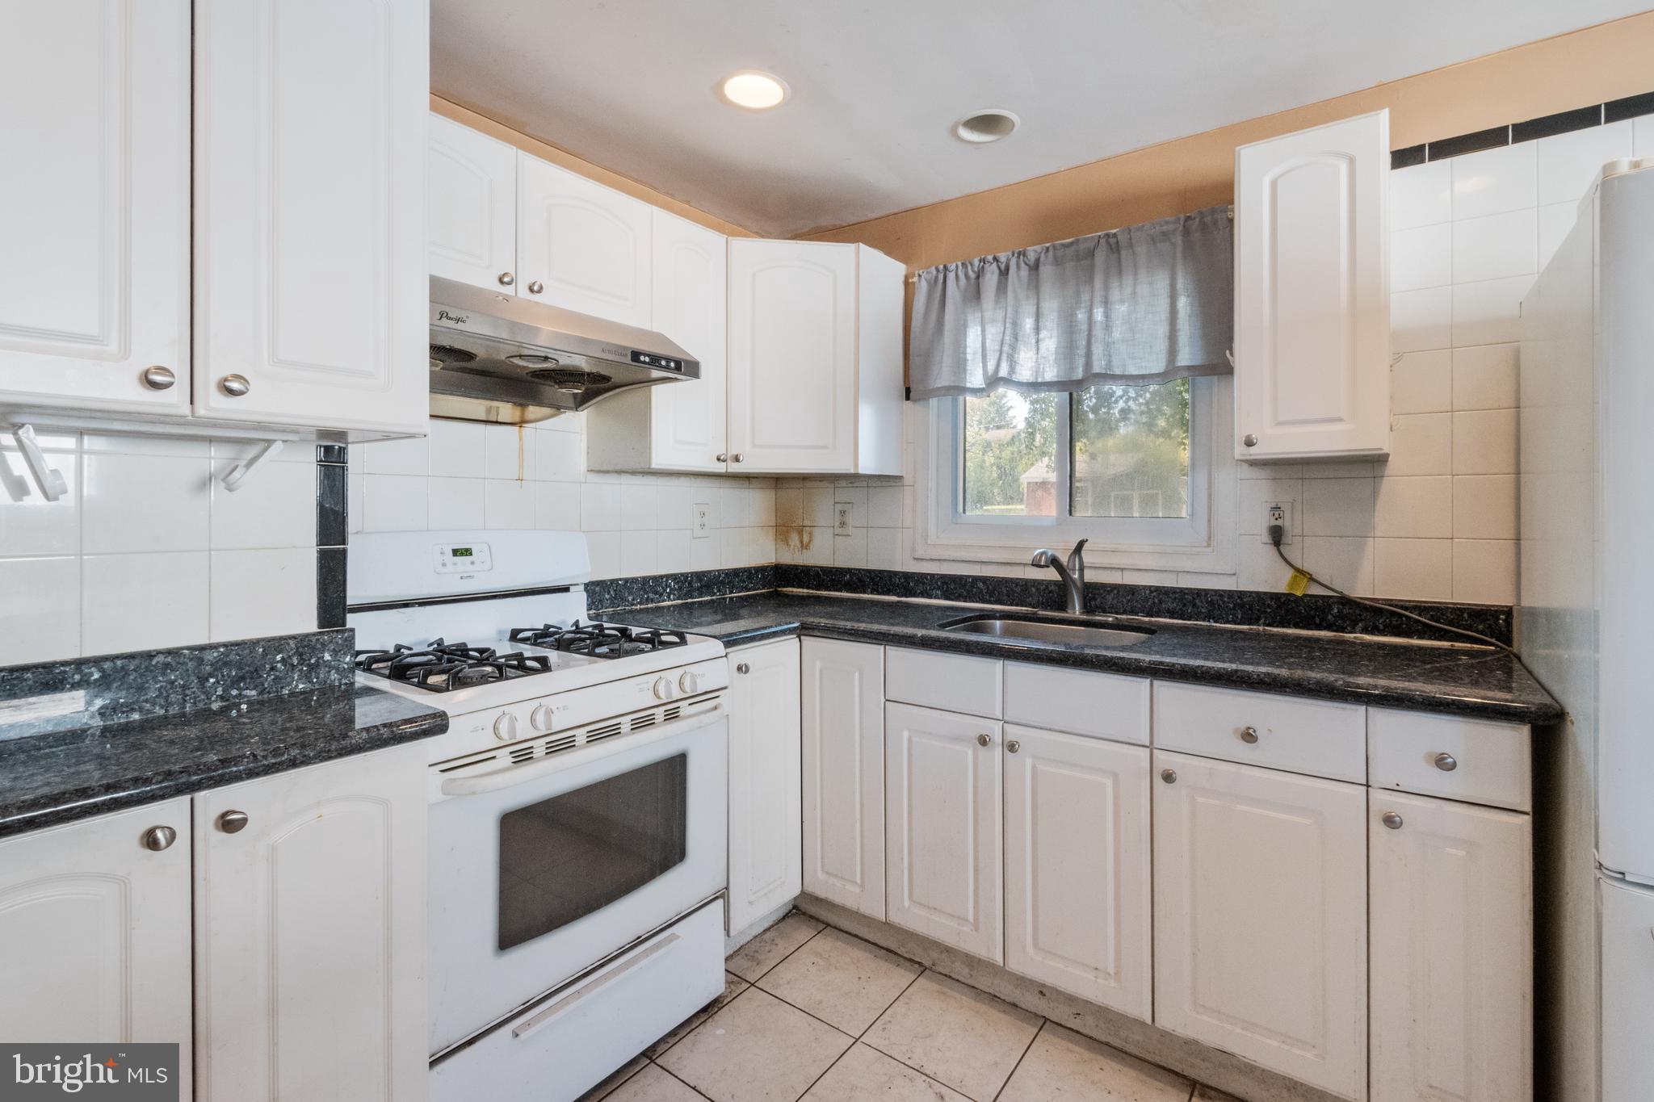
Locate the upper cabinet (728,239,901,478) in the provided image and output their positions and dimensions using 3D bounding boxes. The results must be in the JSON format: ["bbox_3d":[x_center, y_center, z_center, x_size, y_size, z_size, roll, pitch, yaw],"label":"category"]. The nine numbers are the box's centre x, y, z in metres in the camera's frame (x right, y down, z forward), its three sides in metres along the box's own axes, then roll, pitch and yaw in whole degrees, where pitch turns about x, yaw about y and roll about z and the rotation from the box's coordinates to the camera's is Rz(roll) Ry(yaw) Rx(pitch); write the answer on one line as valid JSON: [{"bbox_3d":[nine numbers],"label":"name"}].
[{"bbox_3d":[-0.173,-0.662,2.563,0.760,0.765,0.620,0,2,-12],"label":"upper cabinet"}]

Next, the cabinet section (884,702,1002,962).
[{"bbox_3d":[0.445,0.697,1.981,0.330,0.595,0.550,1,2,35],"label":"cabinet section"}]

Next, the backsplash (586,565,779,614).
[{"bbox_3d":[-0.502,0.131,2.606,0.025,0.104,0.910,2,3,38],"label":"backsplash"}]

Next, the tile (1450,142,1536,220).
[{"bbox_3d":[1.590,-0.880,1.642,0.147,0.150,0.010,2,3,35],"label":"tile"}]

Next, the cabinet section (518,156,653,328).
[{"bbox_3d":[-0.757,-0.811,1.933,0.320,0.360,0.395,1,2,38],"label":"cabinet section"}]

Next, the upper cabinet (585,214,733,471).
[{"bbox_3d":[-0.550,-0.646,2.253,0.330,0.764,0.303,2,3,38],"label":"upper cabinet"}]

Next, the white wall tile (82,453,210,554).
[{"bbox_3d":[-1.076,-0.074,1.092,0.009,0.152,0.152,2,3,36],"label":"white wall tile"}]

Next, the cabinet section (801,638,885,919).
[{"bbox_3d":[0.202,0.616,2.156,0.280,0.755,0.550,1,2,35],"label":"cabinet section"}]

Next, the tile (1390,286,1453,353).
[{"bbox_3d":[1.451,-0.568,1.710,0.152,0.152,0.009,2,3,36],"label":"tile"}]

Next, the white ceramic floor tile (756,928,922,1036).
[{"bbox_3d":[0.036,1.068,1.737,0.305,0.009,0.305,2,3,36],"label":"white ceramic floor tile"}]

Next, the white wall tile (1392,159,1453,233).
[{"bbox_3d":[1.451,-0.874,1.710,0.152,0.152,0.009,2,3,36],"label":"white wall tile"}]

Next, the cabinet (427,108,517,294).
[{"bbox_3d":[-1.010,-0.809,1.659,0.330,0.367,0.375,2,3,38],"label":"cabinet"}]

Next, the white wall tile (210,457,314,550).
[{"bbox_3d":[-1.021,-0.087,1.245,0.010,0.152,0.152,1,2,33],"label":"white wall tile"}]

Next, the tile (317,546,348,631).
[{"bbox_3d":[-0.963,0.074,1.339,0.010,0.152,0.050,1,2,33],"label":"tile"}]

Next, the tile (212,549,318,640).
[{"bbox_3d":[-1.013,0.075,1.245,0.010,0.158,0.151,2,3,38],"label":"tile"}]

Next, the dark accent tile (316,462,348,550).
[{"bbox_3d":[-0.961,-0.089,1.336,0.010,0.152,0.050,1,2,33],"label":"dark accent tile"}]

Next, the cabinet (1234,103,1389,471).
[{"bbox_3d":[1.216,-0.607,1.746,0.305,0.760,0.330,1,2,33],"label":"cabinet"}]

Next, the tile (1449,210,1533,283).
[{"bbox_3d":[1.624,-0.740,1.678,0.152,0.152,0.010,1,2,33],"label":"tile"}]

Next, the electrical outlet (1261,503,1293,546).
[{"bbox_3d":[1.254,-0.077,1.919,0.072,0.117,0.012,2,3,35],"label":"electrical outlet"}]

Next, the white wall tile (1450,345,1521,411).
[{"bbox_3d":[1.576,-0.411,1.630,0.152,0.152,0.009,2,3,36],"label":"white wall tile"}]

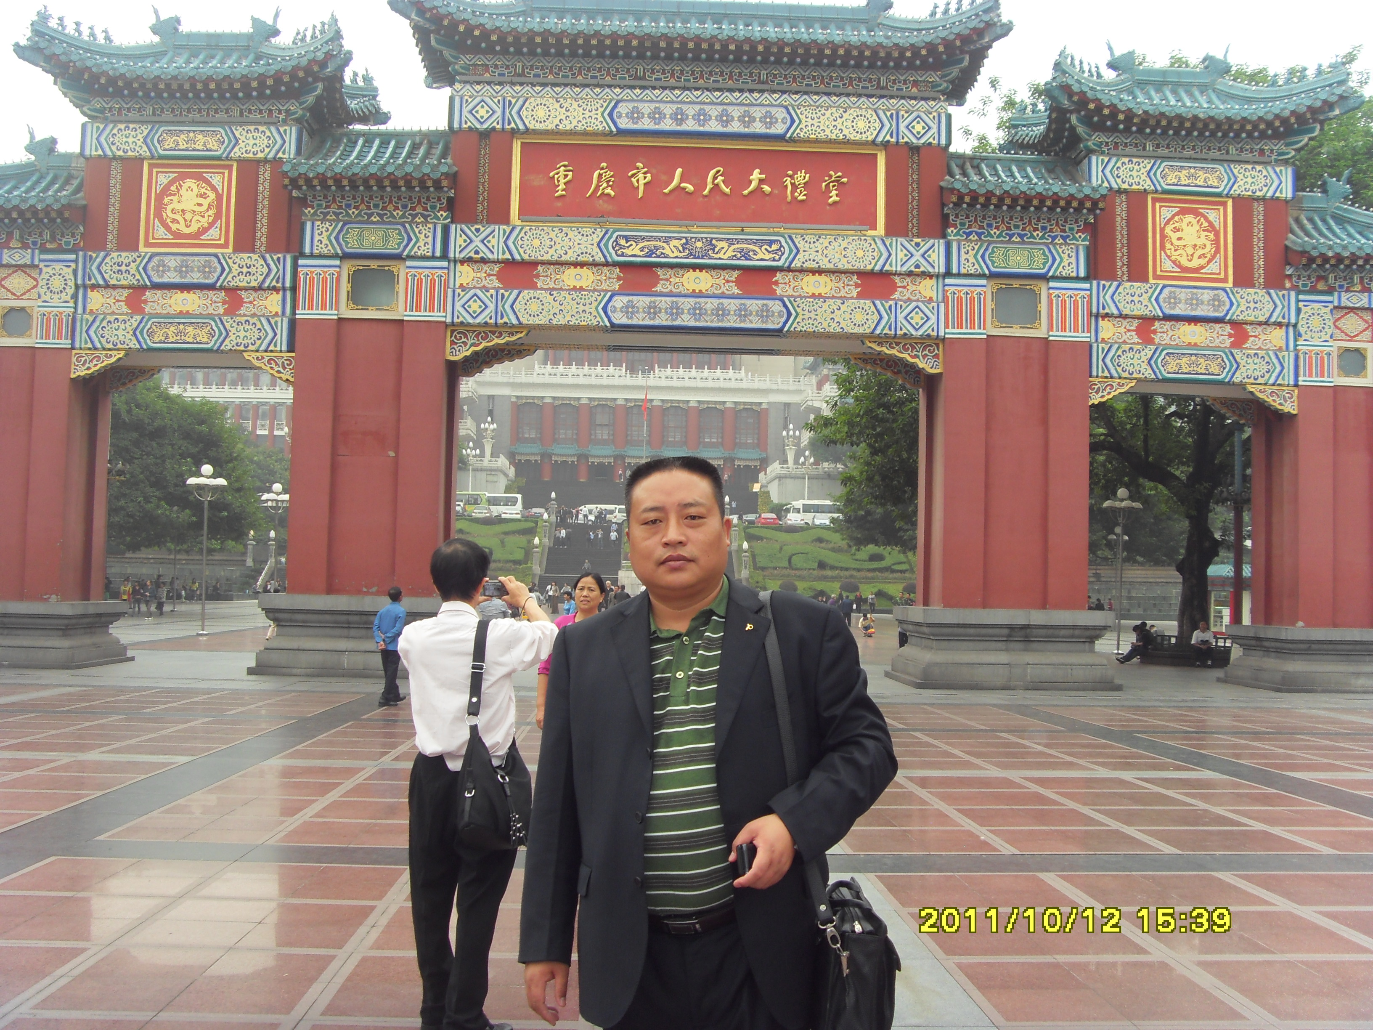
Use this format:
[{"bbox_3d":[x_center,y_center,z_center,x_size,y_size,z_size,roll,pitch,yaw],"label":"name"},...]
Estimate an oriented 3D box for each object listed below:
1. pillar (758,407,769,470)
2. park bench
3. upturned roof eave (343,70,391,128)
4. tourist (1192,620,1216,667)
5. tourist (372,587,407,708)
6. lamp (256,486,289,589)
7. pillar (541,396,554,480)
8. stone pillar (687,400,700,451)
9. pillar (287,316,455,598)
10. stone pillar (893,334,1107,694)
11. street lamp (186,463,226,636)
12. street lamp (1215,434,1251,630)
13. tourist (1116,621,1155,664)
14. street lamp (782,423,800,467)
[{"bbox_3d":[10.025,-9.076,201.354,1.450,10.600,1.450,1,-3,-2],"label":"pillar"},{"bbox_3d":[13.476,3.619,41.747,2.350,0.900,1.900,1,-3,12],"label":"park bench"},{"bbox_3d":[-6.978,-9.028,33.600,1.150,1.150,1.200,1,-3,-2],"label":"upturned roof eave"},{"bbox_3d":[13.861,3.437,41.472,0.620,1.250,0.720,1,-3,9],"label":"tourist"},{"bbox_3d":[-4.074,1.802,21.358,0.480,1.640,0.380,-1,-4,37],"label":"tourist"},{"bbox_3d":[-17.074,1.596,64.367,1.420,5.840,1.420,1,-3,-2],"label":"lamp"},{"bbox_3d":[-18.011,-9.887,200.257,1.500,10.900,1.500,1,-3,-2],"label":"pillar"},{"bbox_3d":[0.808,-9.436,200.998,1.500,10.800,1.500,1,-3,-2],"label":"stone pillar"},{"bbox_3d":[-5.937,-1.011,29.806,2.770,5.150,2.650,1,-3,-2],"label":"pillar"},{"bbox_3d":[6.175,0.036,30.596,3.855,6.613,3.825,1,-3,-2],"label":"stone pillar"},{"bbox_3d":[-15.704,1.136,50.600,1.300,5.600,1.300,1,-3,-2],"label":"street lamp"},{"bbox_3d":[15.224,0.819,42.671,1.150,6.730,1.150,1,-3,-2],"label":"street lamp"},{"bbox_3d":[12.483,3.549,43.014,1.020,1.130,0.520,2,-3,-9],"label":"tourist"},{"bbox_3d":[11.688,-7.574,172.000,1.950,5.100,1.950,1,-3,-2],"label":"street lamp"}]

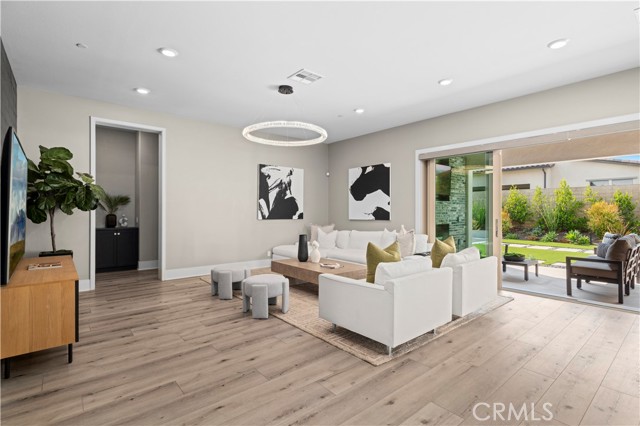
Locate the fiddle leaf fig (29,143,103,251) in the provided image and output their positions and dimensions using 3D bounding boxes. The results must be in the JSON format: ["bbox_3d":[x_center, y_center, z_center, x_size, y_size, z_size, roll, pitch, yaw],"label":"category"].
[{"bbox_3d":[-3.458,0.163,4.070,0.934,2.125,0.973,0,1,-39],"label":"fiddle leaf fig"}]

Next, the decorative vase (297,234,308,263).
[{"bbox_3d":[-0.285,0.617,5.246,0.177,0.472,0.177,0,1,-39],"label":"decorative vase"}]

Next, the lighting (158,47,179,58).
[{"bbox_3d":[-1.642,-1.733,3.297,0.190,0.030,0.190,0,1,-39],"label":"lighting"}]

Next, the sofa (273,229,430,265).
[{"bbox_3d":[0.556,0.802,6.064,1.728,0.845,3.008,0,1,-39],"label":"sofa"}]

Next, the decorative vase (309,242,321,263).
[{"bbox_3d":[-0.070,0.670,5.179,0.165,0.374,0.141,0,1,-39],"label":"decorative vase"}]

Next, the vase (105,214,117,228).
[{"bbox_3d":[-4.368,0.172,6.329,0.195,0.280,0.195,0,1,-39],"label":"vase"}]

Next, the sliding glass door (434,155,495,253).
[{"bbox_3d":[2.535,0.088,5.379,0.100,2.304,1.242,0,1,-39],"label":"sliding glass door"}]

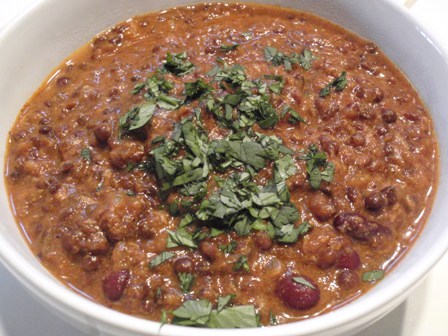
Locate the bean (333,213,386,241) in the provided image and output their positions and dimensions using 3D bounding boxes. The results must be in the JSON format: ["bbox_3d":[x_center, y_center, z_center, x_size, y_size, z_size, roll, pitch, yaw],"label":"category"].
[{"bbox_3d":[0.048,0.020,0.183,0.019,0.008,0.008,16,55,15],"label":"bean"}]

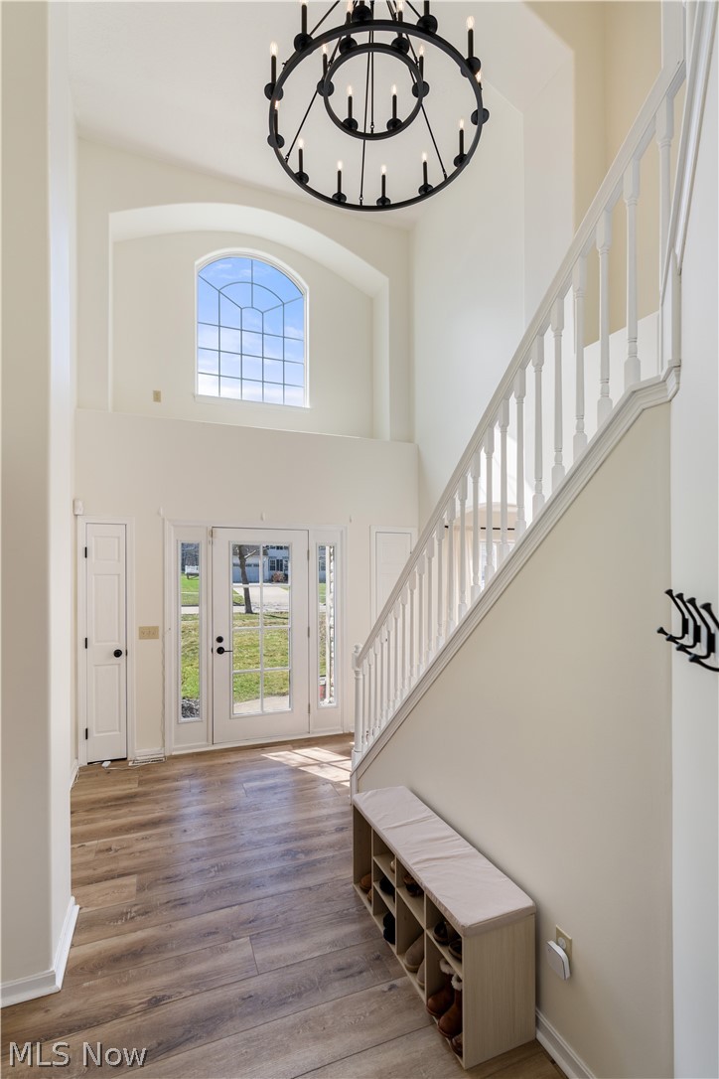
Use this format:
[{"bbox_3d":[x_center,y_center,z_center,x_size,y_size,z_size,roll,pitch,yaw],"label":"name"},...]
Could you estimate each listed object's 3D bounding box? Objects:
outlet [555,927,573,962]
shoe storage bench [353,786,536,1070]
[{"bbox_3d":[0.710,1.426,1.667,0.009,0.115,0.070,0,-2,-23],"label":"outlet"},{"bbox_3d":[0.312,1.615,2.195,0.310,0.482,1.021,0,-2,-23],"label":"shoe storage bench"}]

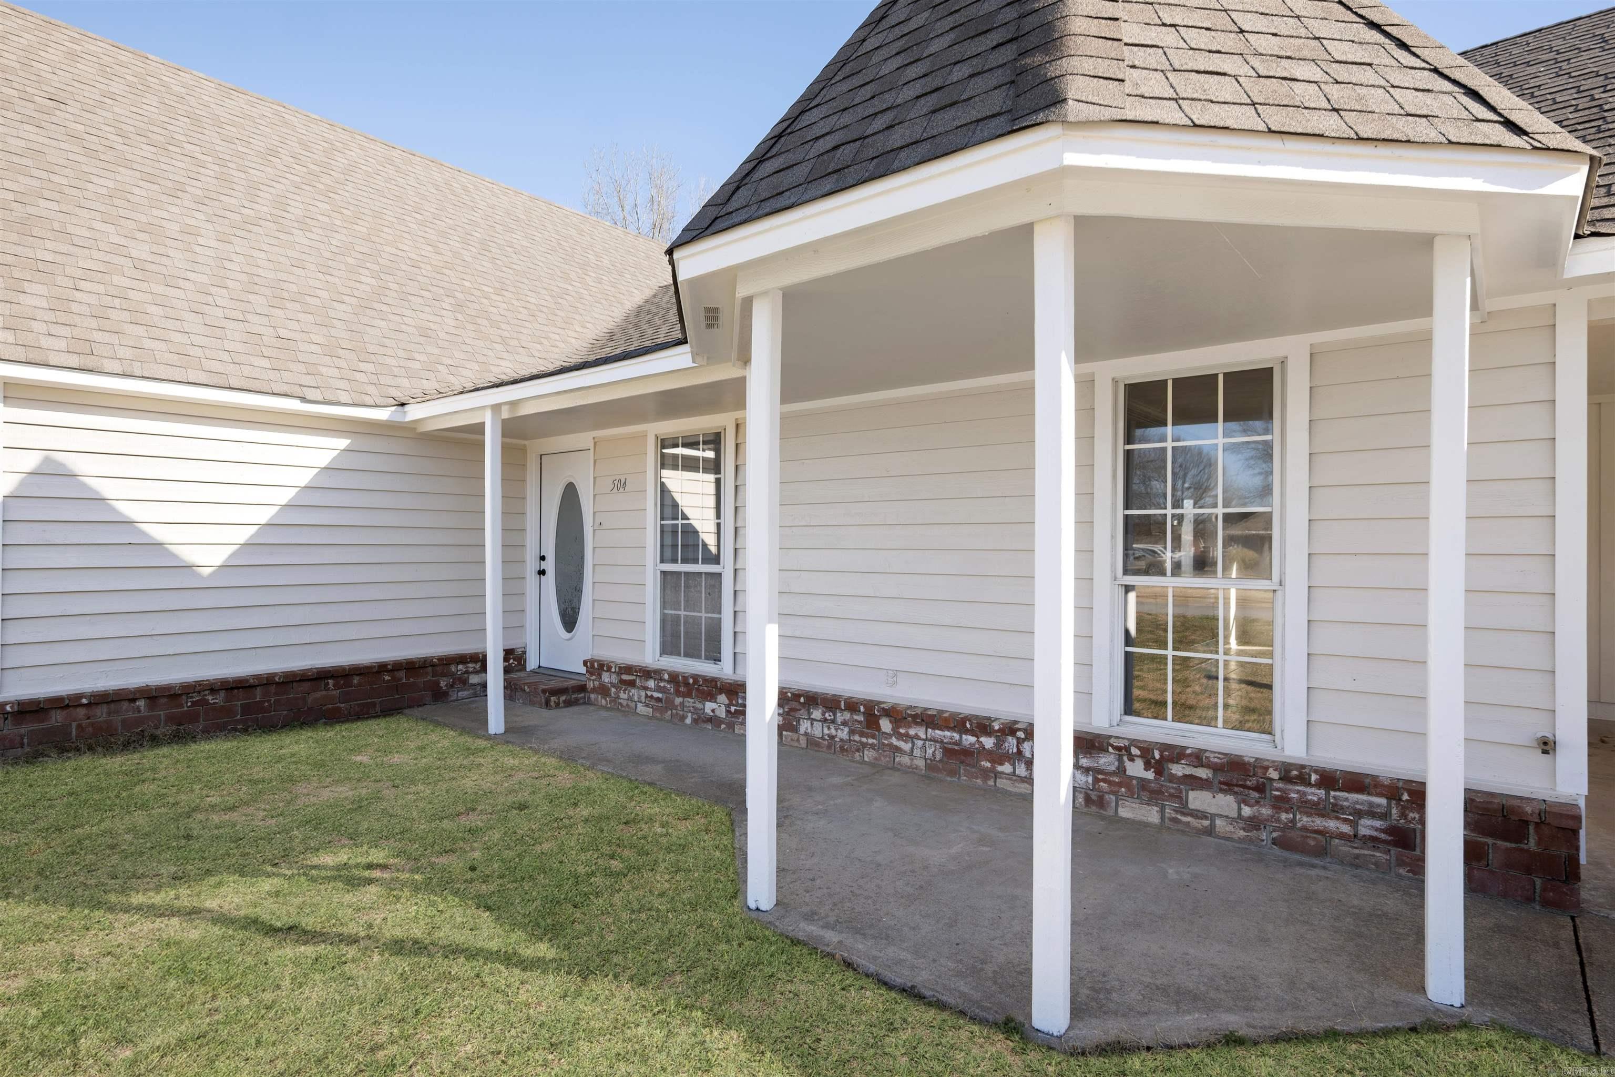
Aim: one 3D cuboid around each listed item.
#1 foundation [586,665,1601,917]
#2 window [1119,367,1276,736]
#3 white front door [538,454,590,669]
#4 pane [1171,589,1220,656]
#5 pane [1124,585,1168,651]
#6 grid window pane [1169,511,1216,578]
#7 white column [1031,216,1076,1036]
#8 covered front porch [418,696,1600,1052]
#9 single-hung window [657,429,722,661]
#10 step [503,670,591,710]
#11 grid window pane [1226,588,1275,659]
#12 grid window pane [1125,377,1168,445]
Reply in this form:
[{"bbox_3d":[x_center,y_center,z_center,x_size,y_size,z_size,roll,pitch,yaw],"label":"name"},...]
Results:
[{"bbox_3d":[0.547,1.229,4.855,6.201,0.423,0.150,0,0,38],"label":"foundation"},{"bbox_3d":[1.934,0.062,3.822,0.734,1.778,0.080,0,0,37],"label":"window"},{"bbox_3d":[-2.223,0.222,7.163,0.914,2.040,0.050,0,0,38],"label":"white front door"},{"bbox_3d":[1.982,0.419,3.902,0.226,0.347,0.025,0,0,37],"label":"pane"},{"bbox_3d":[1.794,0.421,4.041,0.217,0.345,0.025,0,0,37],"label":"pane"},{"bbox_3d":[1.980,0.034,3.907,0.222,0.338,0.025,0,0,37],"label":"grid window pane"},{"bbox_3d":[0.752,0.263,2.332,0.090,2.430,0.090,0,0,37],"label":"white column"},{"bbox_3d":[-0.499,1.547,4.412,7.350,0.130,2.180,0,0,37],"label":"covered front porch"},{"bbox_3d":[-0.931,0.070,6.076,0.750,1.790,0.060,0,0,38],"label":"single-hung window"},{"bbox_3d":[-2.484,1.406,7.074,0.940,0.180,0.450,0,0,37],"label":"step"},{"bbox_3d":[2.141,0.414,3.711,0.215,0.340,0.030,0,0,38],"label":"grid window pane"},{"bbox_3d":[1.797,-0.664,4.050,0.218,0.345,0.025,0,0,37],"label":"grid window pane"}]

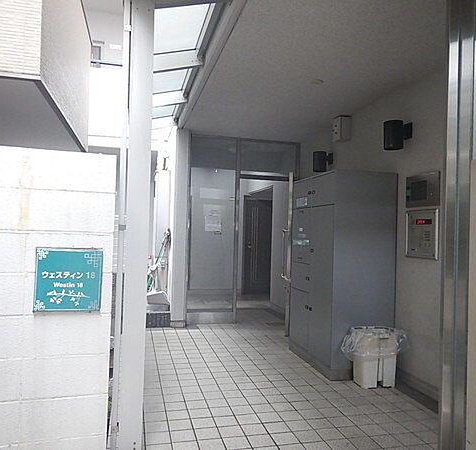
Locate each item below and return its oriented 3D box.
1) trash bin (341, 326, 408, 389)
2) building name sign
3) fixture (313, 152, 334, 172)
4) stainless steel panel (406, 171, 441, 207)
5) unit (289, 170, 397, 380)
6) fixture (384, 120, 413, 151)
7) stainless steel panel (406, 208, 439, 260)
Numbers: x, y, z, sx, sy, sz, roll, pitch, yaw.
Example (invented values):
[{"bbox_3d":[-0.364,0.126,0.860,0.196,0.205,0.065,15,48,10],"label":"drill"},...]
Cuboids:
[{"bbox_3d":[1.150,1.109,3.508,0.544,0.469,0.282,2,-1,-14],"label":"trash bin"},{"bbox_3d":[-0.817,0.269,2.000,0.300,0.303,0.020,2,-1,-15],"label":"building name sign"},{"bbox_3d":[1.028,-0.749,5.050,0.227,0.245,0.167,2,-1,-14],"label":"fixture"},{"bbox_3d":[1.521,-0.282,3.447,0.020,0.267,0.415,2,-1,-14],"label":"stainless steel panel"},{"bbox_3d":[1.006,0.447,4.124,0.626,1.806,0.970,2,-1,-14],"label":"unit"},{"bbox_3d":[1.383,-0.763,3.629,0.227,0.245,0.167,2,-1,-14],"label":"fixture"},{"bbox_3d":[1.504,0.079,3.443,0.035,0.398,0.389,2,-1,-14],"label":"stainless steel panel"}]

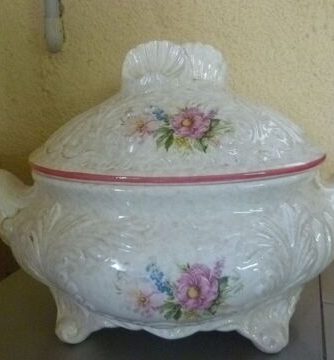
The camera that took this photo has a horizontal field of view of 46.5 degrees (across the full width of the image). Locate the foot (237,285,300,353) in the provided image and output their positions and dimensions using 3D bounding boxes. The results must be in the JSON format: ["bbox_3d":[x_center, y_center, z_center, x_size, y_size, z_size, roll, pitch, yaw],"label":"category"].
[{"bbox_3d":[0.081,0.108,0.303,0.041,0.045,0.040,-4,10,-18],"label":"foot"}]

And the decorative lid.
[{"bbox_3d":[0.005,-0.064,0.338,0.267,0.108,0.197,-1,10,3],"label":"decorative lid"}]

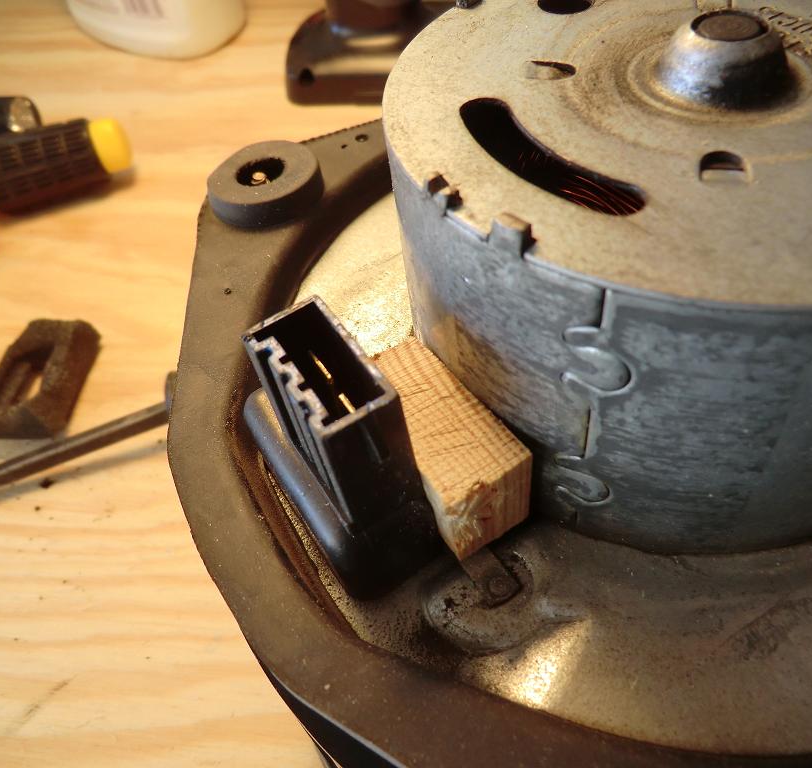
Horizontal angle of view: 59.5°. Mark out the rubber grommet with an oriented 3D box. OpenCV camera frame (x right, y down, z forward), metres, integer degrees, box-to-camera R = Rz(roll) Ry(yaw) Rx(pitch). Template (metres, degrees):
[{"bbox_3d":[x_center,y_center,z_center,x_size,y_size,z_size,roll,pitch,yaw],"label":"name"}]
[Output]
[{"bbox_3d":[-0.034,-0.048,0.172,0.026,0.007,0.026,-10,49,0],"label":"rubber grommet"}]

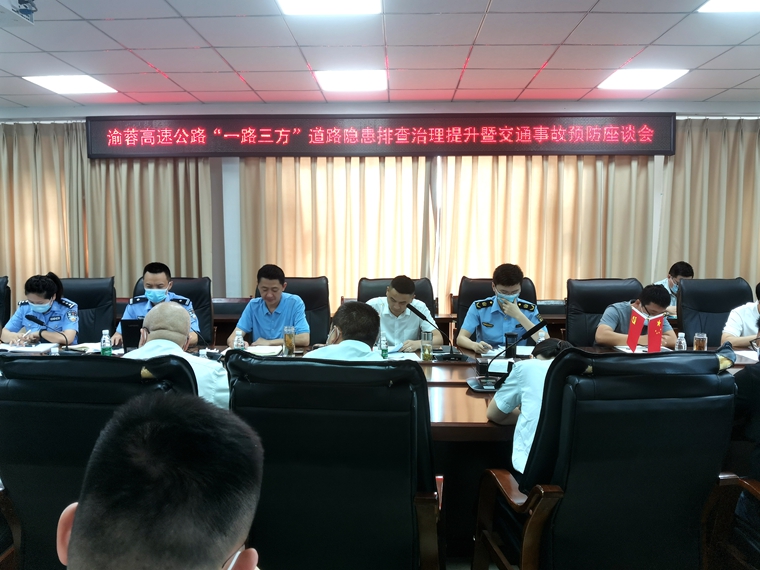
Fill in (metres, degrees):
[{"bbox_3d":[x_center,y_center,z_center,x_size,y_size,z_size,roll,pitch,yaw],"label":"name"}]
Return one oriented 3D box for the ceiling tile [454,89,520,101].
[{"bbox_3d":[1.001,-1.770,5.510,0.600,0.020,0.498,0,5,2],"label":"ceiling tile"}]

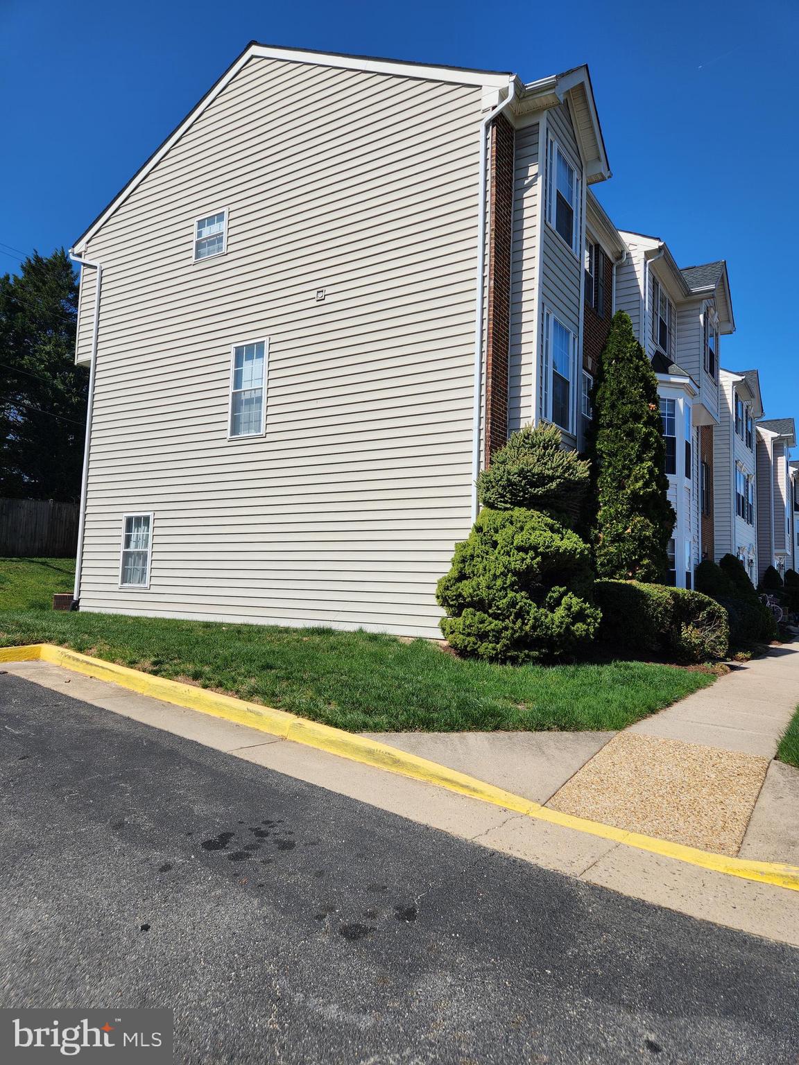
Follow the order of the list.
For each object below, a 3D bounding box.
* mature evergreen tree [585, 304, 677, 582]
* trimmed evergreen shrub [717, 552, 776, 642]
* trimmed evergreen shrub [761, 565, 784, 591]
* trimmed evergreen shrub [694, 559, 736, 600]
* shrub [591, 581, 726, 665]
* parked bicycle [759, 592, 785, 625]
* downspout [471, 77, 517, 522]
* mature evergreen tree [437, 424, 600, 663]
[{"bbox_3d":[4.216,-1.047,12.973,1.600,6.105,1.600,-1,-5,32],"label":"mature evergreen tree"},{"bbox_3d":[8.875,1.655,18.420,2.000,2.164,2.000,-1,-5,32],"label":"trimmed evergreen shrub"},{"bbox_3d":[14.452,2.439,27.416,1.500,2.267,1.500,-1,-5,32],"label":"trimmed evergreen shrub"},{"bbox_3d":[7.851,1.641,17.728,1.200,1.928,1.200,-1,-5,32],"label":"trimmed evergreen shrub"},{"bbox_3d":[4.470,1.511,12.238,2.050,1.210,1.300,-1,-5,32],"label":"shrub"},{"bbox_3d":[12.488,2.650,24.500,1.700,1.060,0.600,-1,-5,32],"label":"parked bicycle"},{"bbox_3d":[1.327,-2.566,10.246,0.595,8.216,0.140,-1,-5,32],"label":"downspout"},{"bbox_3d":[1.521,0.133,9.236,2.050,3.057,2.050,2,-4,0],"label":"mature evergreen tree"}]

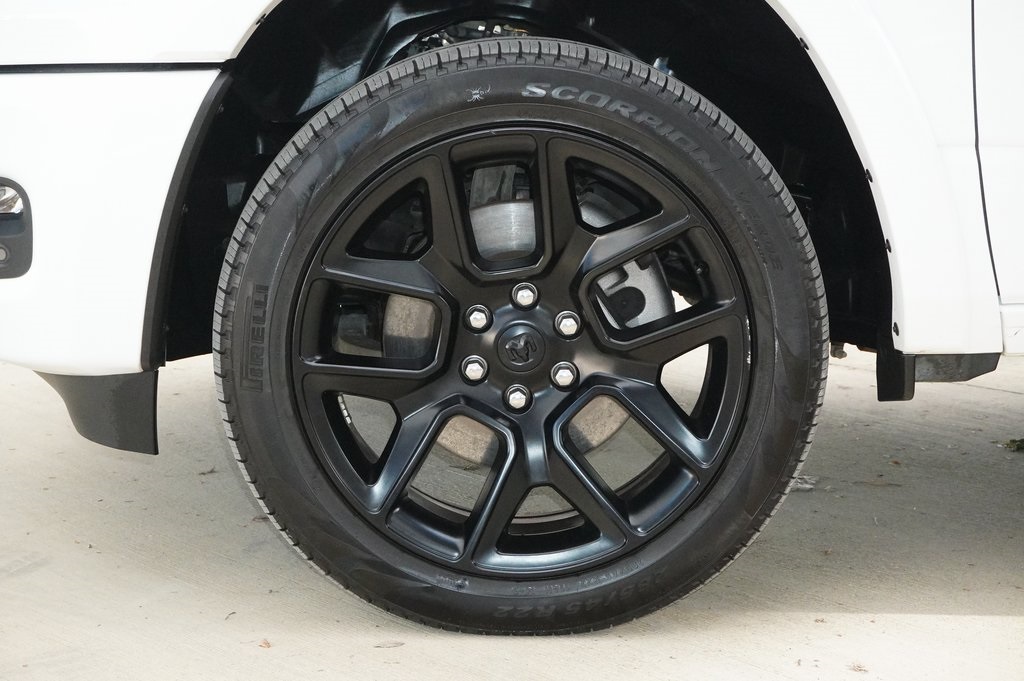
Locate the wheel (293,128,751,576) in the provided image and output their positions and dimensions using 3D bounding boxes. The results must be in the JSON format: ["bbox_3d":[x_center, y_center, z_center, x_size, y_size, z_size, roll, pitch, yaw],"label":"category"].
[{"bbox_3d":[0.015,-0.007,2.572,0.595,0.595,0.240,0,12,1],"label":"wheel"}]

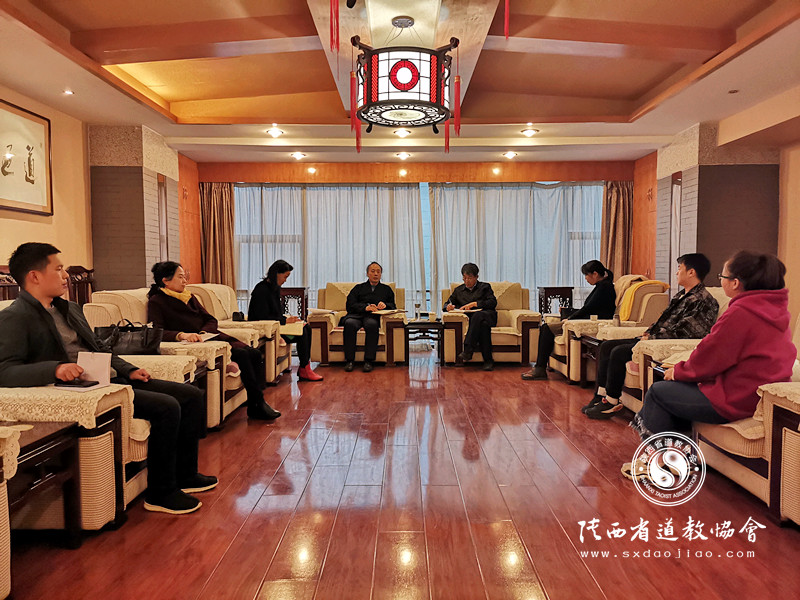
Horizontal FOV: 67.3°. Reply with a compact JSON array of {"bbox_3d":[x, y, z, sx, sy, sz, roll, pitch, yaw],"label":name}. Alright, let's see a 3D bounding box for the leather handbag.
[{"bbox_3d":[-1.687,0.276,3.761,0.420,0.280,0.180,0,3,0],"label":"leather handbag"}]

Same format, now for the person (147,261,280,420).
[{"bbox_3d":[-1.369,0.286,4.434,1.020,1.156,0.580,0,3,6],"label":"person"}]

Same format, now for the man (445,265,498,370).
[{"bbox_3d":[0.812,0.155,6.810,0.600,1.165,0.950,1,3,12],"label":"man"}]

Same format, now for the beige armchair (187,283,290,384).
[{"bbox_3d":[-1.585,0.316,6.029,0.970,0.930,1.090,0,3,1],"label":"beige armchair"}]

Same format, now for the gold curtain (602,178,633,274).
[{"bbox_3d":[2.811,-0.433,7.763,0.460,2.220,0.160,0,3,1],"label":"gold curtain"}]

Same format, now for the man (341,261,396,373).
[{"bbox_3d":[-0.348,0.149,6.811,0.600,1.180,1.000,0,3,1],"label":"man"}]

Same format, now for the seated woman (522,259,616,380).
[{"bbox_3d":[1.685,0.193,5.943,0.950,1.180,0.560,0,3,3],"label":"seated woman"}]

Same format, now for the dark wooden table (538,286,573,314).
[{"bbox_3d":[1.955,0.267,7.597,0.360,0.860,0.360,0,3,1],"label":"dark wooden table"}]

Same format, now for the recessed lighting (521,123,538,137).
[{"bbox_3d":[1.422,-1.834,6.559,0.180,0.070,0.180,0,3,0],"label":"recessed lighting"}]

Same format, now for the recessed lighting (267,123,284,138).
[{"bbox_3d":[-1.358,-1.836,6.568,0.180,0.070,0.180,0,3,0],"label":"recessed lighting"}]

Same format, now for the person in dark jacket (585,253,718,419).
[{"bbox_3d":[1.870,0.259,4.403,0.970,1.210,0.600,0,3,7],"label":"person in dark jacket"}]

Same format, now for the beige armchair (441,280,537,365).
[{"bbox_3d":[1.032,0.256,7.170,1.105,0.928,0.972,0,3,0],"label":"beige armchair"}]

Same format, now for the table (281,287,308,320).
[{"bbox_3d":[-1.378,0.277,7.660,0.403,0.852,0.387,0,3,0],"label":"table"}]

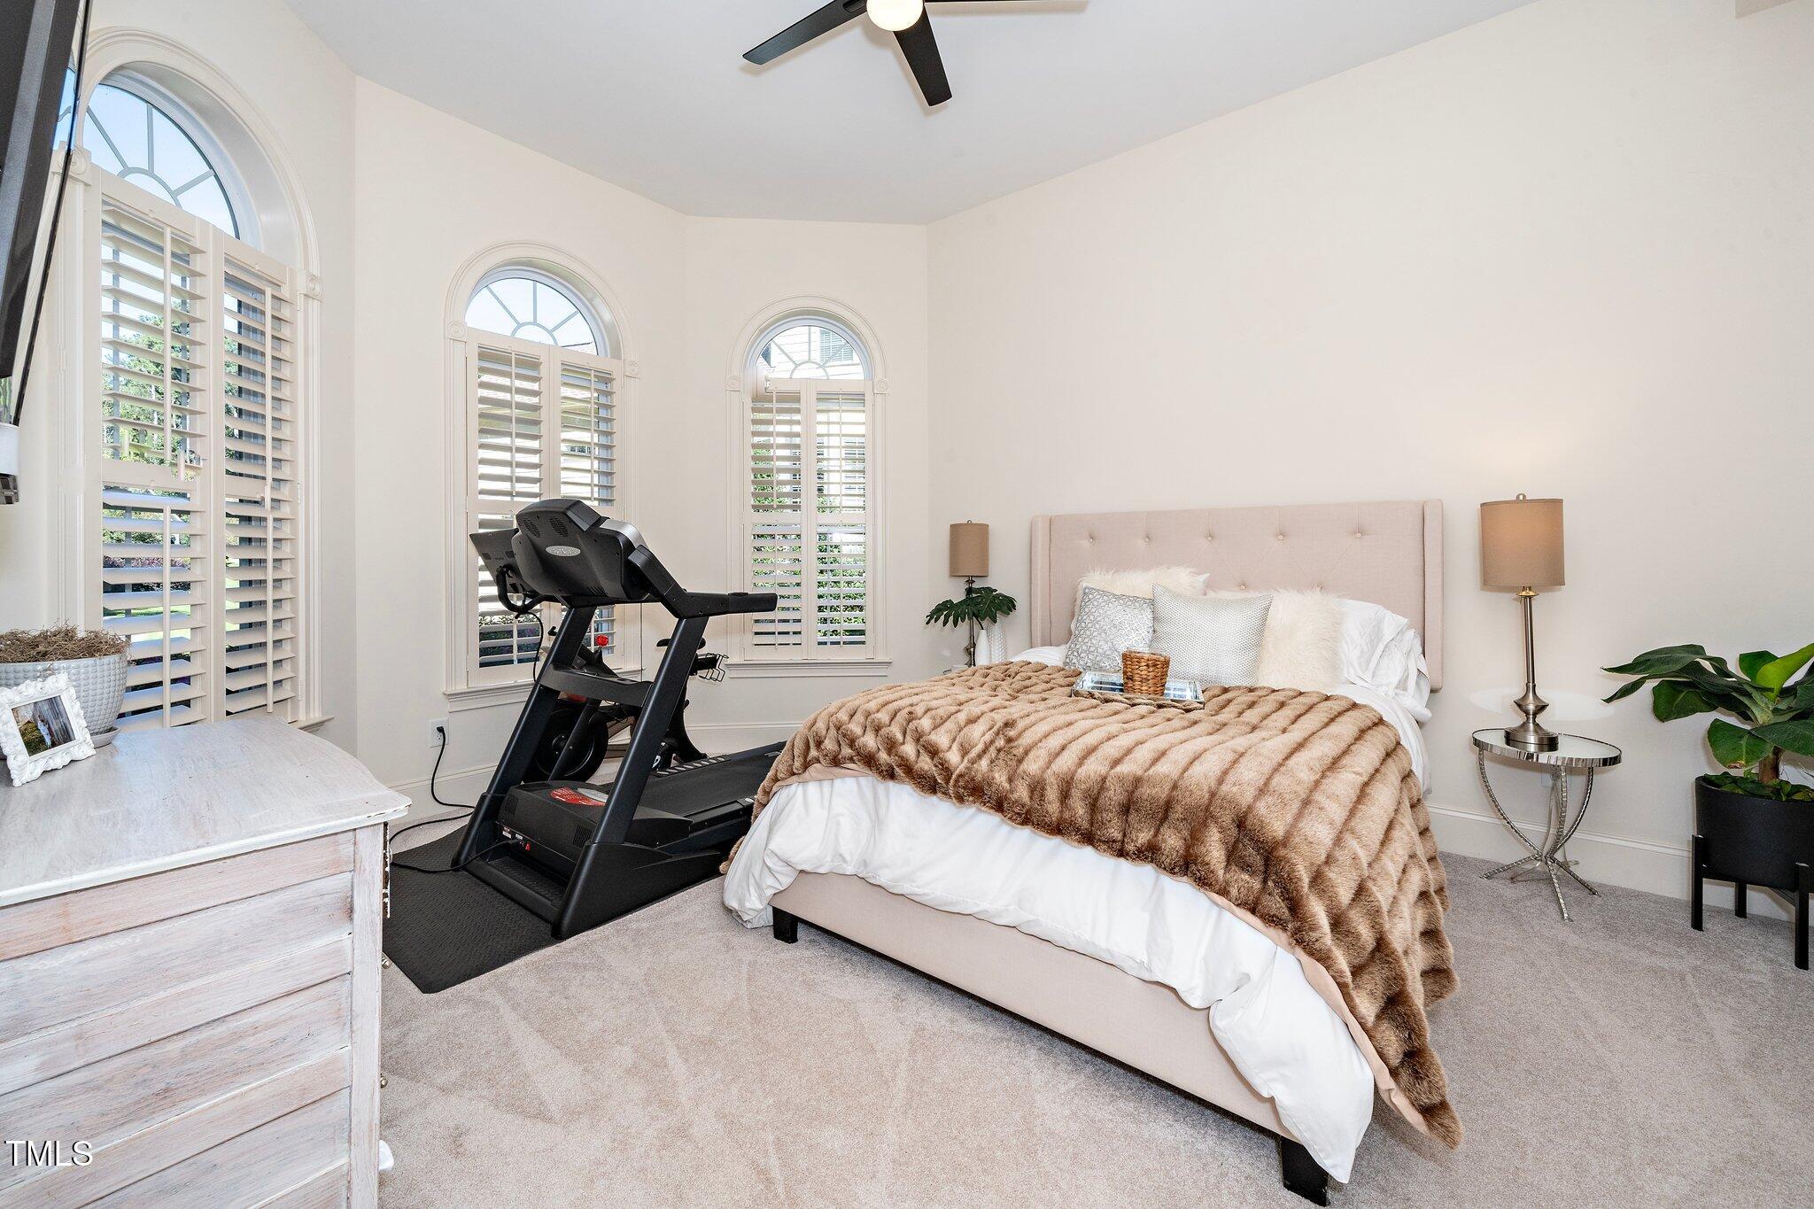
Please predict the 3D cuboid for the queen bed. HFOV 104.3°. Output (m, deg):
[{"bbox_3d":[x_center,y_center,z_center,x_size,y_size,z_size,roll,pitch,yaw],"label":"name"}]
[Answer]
[{"bbox_3d":[0.823,0.320,2.560,1.785,1.411,2.118,2,4,38],"label":"queen bed"}]

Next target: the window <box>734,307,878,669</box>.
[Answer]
[{"bbox_3d":[-0.600,-0.732,4.336,0.855,2.150,0.140,0,3,-6],"label":"window"}]

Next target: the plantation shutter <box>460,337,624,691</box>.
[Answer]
[{"bbox_3d":[-1.820,-0.459,3.627,0.070,1.675,0.832,2,3,39],"label":"plantation shutter"}]

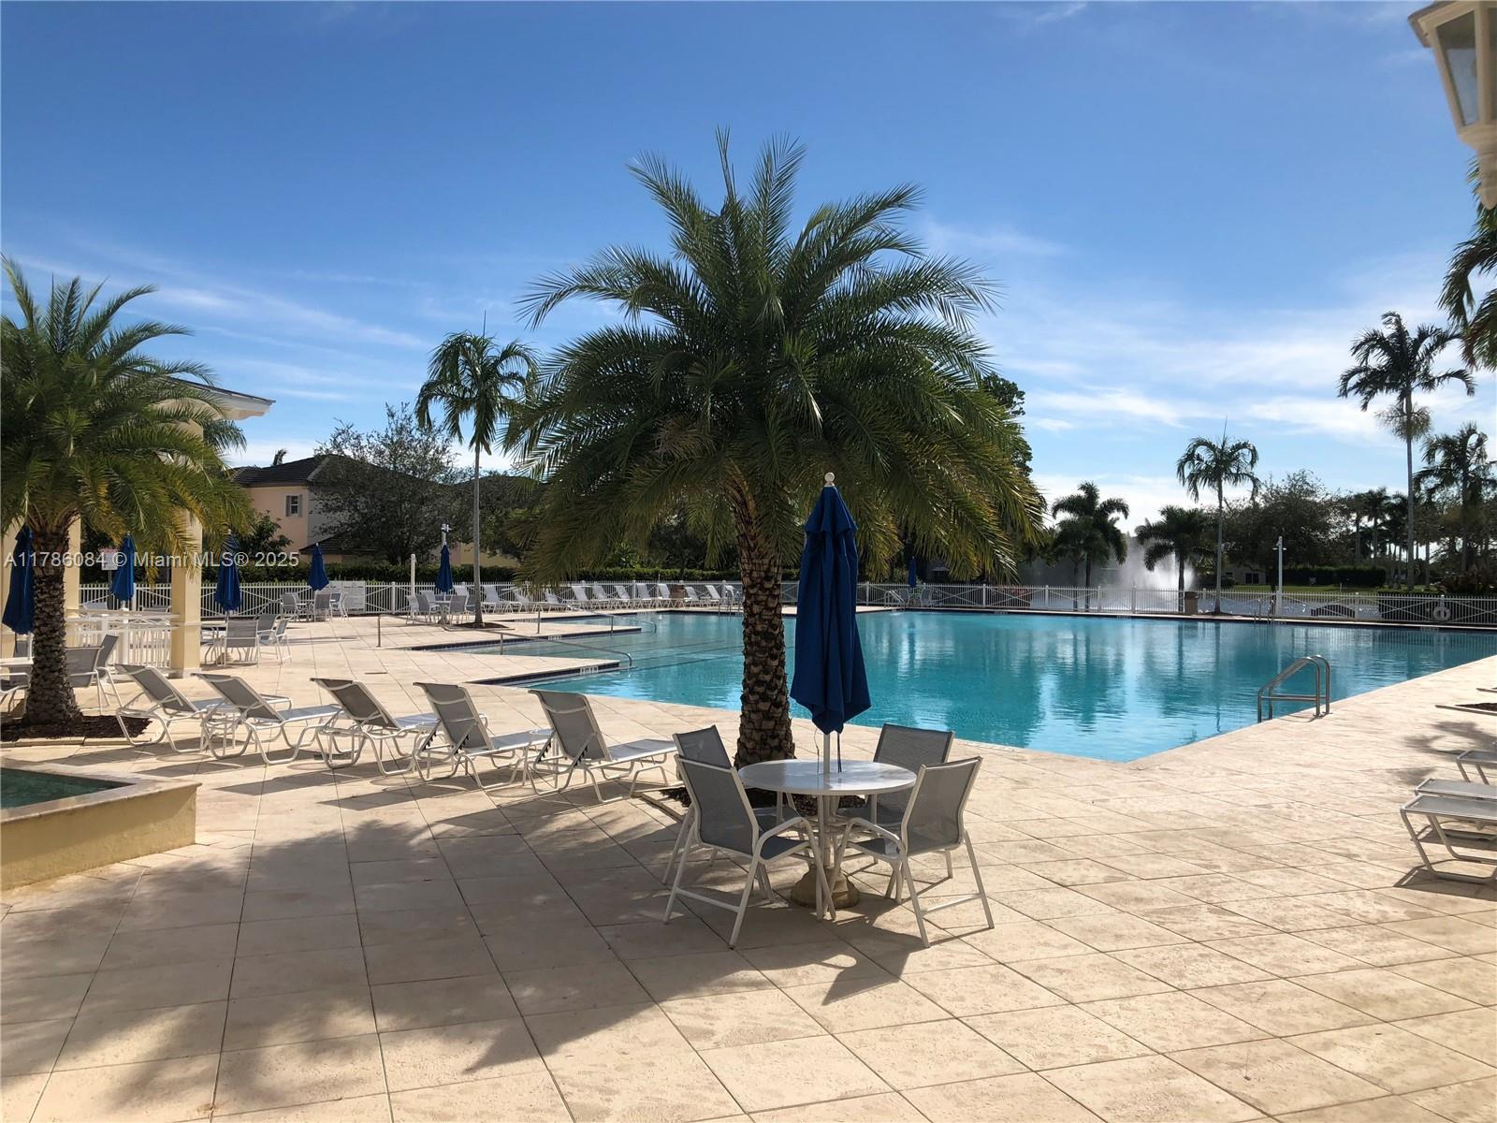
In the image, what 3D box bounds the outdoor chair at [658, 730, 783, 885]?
[{"bbox_3d":[-0.038,1.500,7.360,0.745,0.900,0.580,1,0,28],"label":"outdoor chair"}]

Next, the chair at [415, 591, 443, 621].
[{"bbox_3d":[-9.880,1.462,37.200,0.740,0.890,0.580,1,0,-30],"label":"chair"}]

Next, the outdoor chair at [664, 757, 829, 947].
[{"bbox_3d":[0.018,1.555,6.787,0.790,0.930,0.590,1,-1,-43],"label":"outdoor chair"}]

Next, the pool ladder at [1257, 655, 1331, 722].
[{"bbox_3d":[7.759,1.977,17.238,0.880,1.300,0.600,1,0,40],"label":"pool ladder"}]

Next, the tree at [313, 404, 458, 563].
[{"bbox_3d":[-17.541,-2.615,59.027,7.200,9.700,6.800,1,-1,0],"label":"tree"}]

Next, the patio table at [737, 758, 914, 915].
[{"bbox_3d":[0.479,1.652,7.309,1.070,0.725,1.070,1,0,0],"label":"patio table"}]

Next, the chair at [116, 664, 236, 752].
[{"bbox_3d":[-5.903,1.514,13.189,0.660,0.870,1.900,1,0,28],"label":"chair"}]

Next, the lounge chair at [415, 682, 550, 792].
[{"bbox_3d":[-2.246,1.480,10.900,0.660,0.890,1.680,1,0,28],"label":"lounge chair"}]

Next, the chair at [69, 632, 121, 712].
[{"bbox_3d":[-8.956,1.516,16.393,0.770,0.930,0.590,1,-1,-23],"label":"chair"}]

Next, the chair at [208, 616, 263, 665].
[{"bbox_3d":[-9.425,1.496,22.499,0.620,0.870,0.660,1,0,-25],"label":"chair"}]

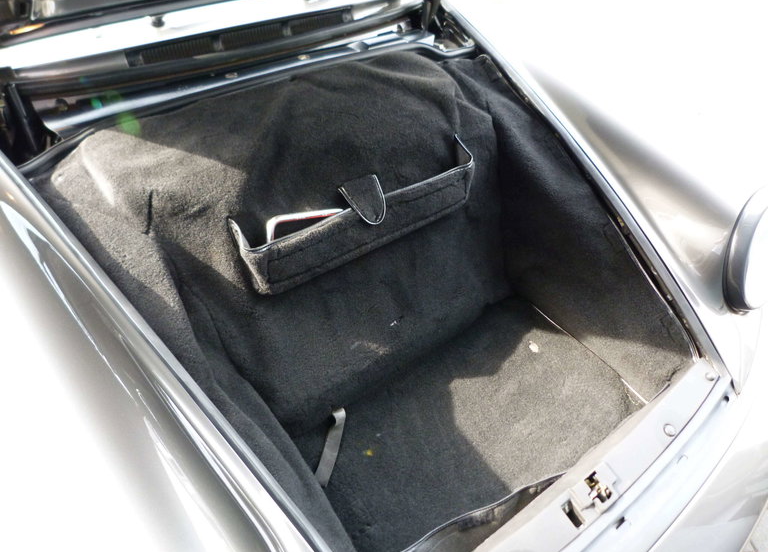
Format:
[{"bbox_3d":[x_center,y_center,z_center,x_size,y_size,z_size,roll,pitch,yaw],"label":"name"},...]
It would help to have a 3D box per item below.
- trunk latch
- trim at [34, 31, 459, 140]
[{"bbox_3d":[0.296,0.314,0.793,0.076,0.025,0.046,-24,73,-25],"label":"trunk latch"},{"bbox_3d":[-0.215,-0.433,1.195,0.949,0.036,0.051,-24,53,-25],"label":"trim"}]

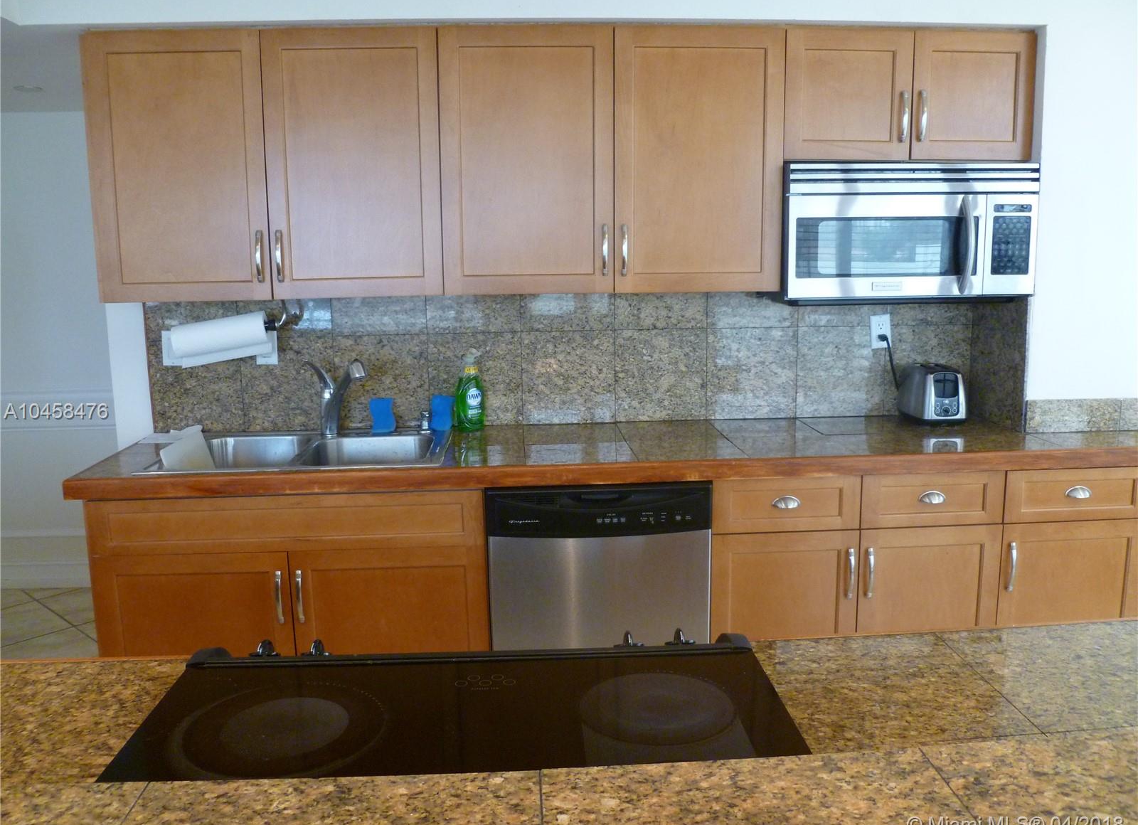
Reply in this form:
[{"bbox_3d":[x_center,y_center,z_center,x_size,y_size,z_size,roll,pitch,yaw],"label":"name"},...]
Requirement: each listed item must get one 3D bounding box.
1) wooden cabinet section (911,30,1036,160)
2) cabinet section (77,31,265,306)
[{"bbox_3d":[1.181,-0.953,2.862,0.371,0.364,0.319,-1,8,-4],"label":"wooden cabinet section"},{"bbox_3d":[-1.102,-0.708,2.727,0.479,0.740,0.319,-1,8,-4],"label":"cabinet section"}]

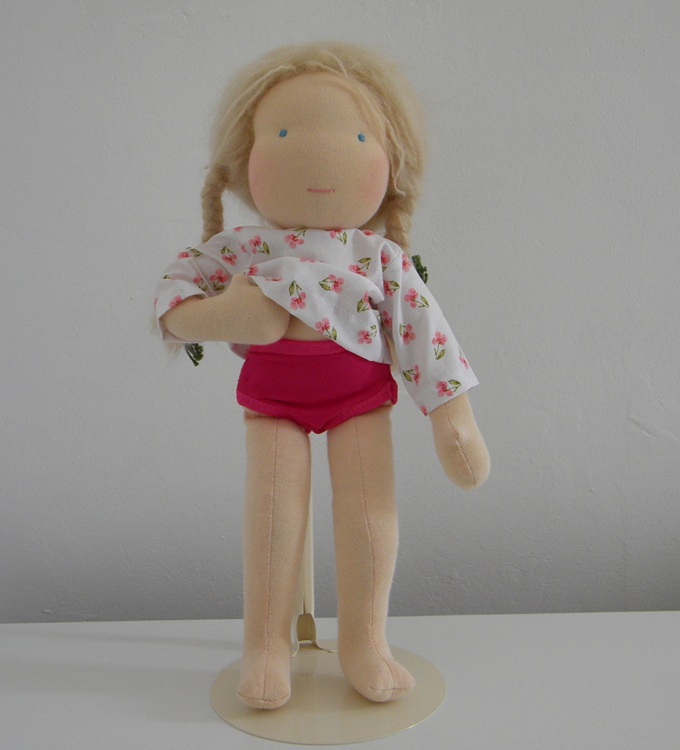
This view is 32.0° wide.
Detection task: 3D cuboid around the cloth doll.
[{"bbox_3d":[-0.009,0.001,0.727,0.201,0.396,0.127,-1,11,-6],"label":"cloth doll"}]

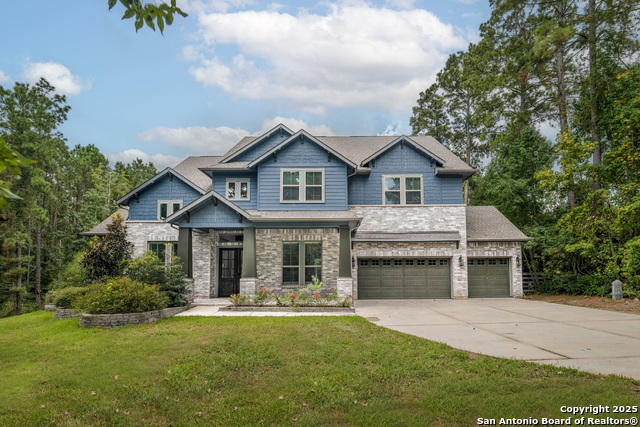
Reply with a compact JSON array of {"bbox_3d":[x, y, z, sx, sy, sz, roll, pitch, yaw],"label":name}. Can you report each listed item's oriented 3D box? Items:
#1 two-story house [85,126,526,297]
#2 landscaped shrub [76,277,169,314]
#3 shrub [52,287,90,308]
[{"bbox_3d":[-1.100,0.100,21.400,24.000,9.400,12.500,0,-3,1],"label":"two-story house"},{"bbox_3d":[-7.350,3.100,12.000,3.100,1.350,2.100,0,-3,0],"label":"landscaped shrub"},{"bbox_3d":[-11.000,3.780,14.300,1.850,1.000,1.600,0,-3,0],"label":"shrub"}]

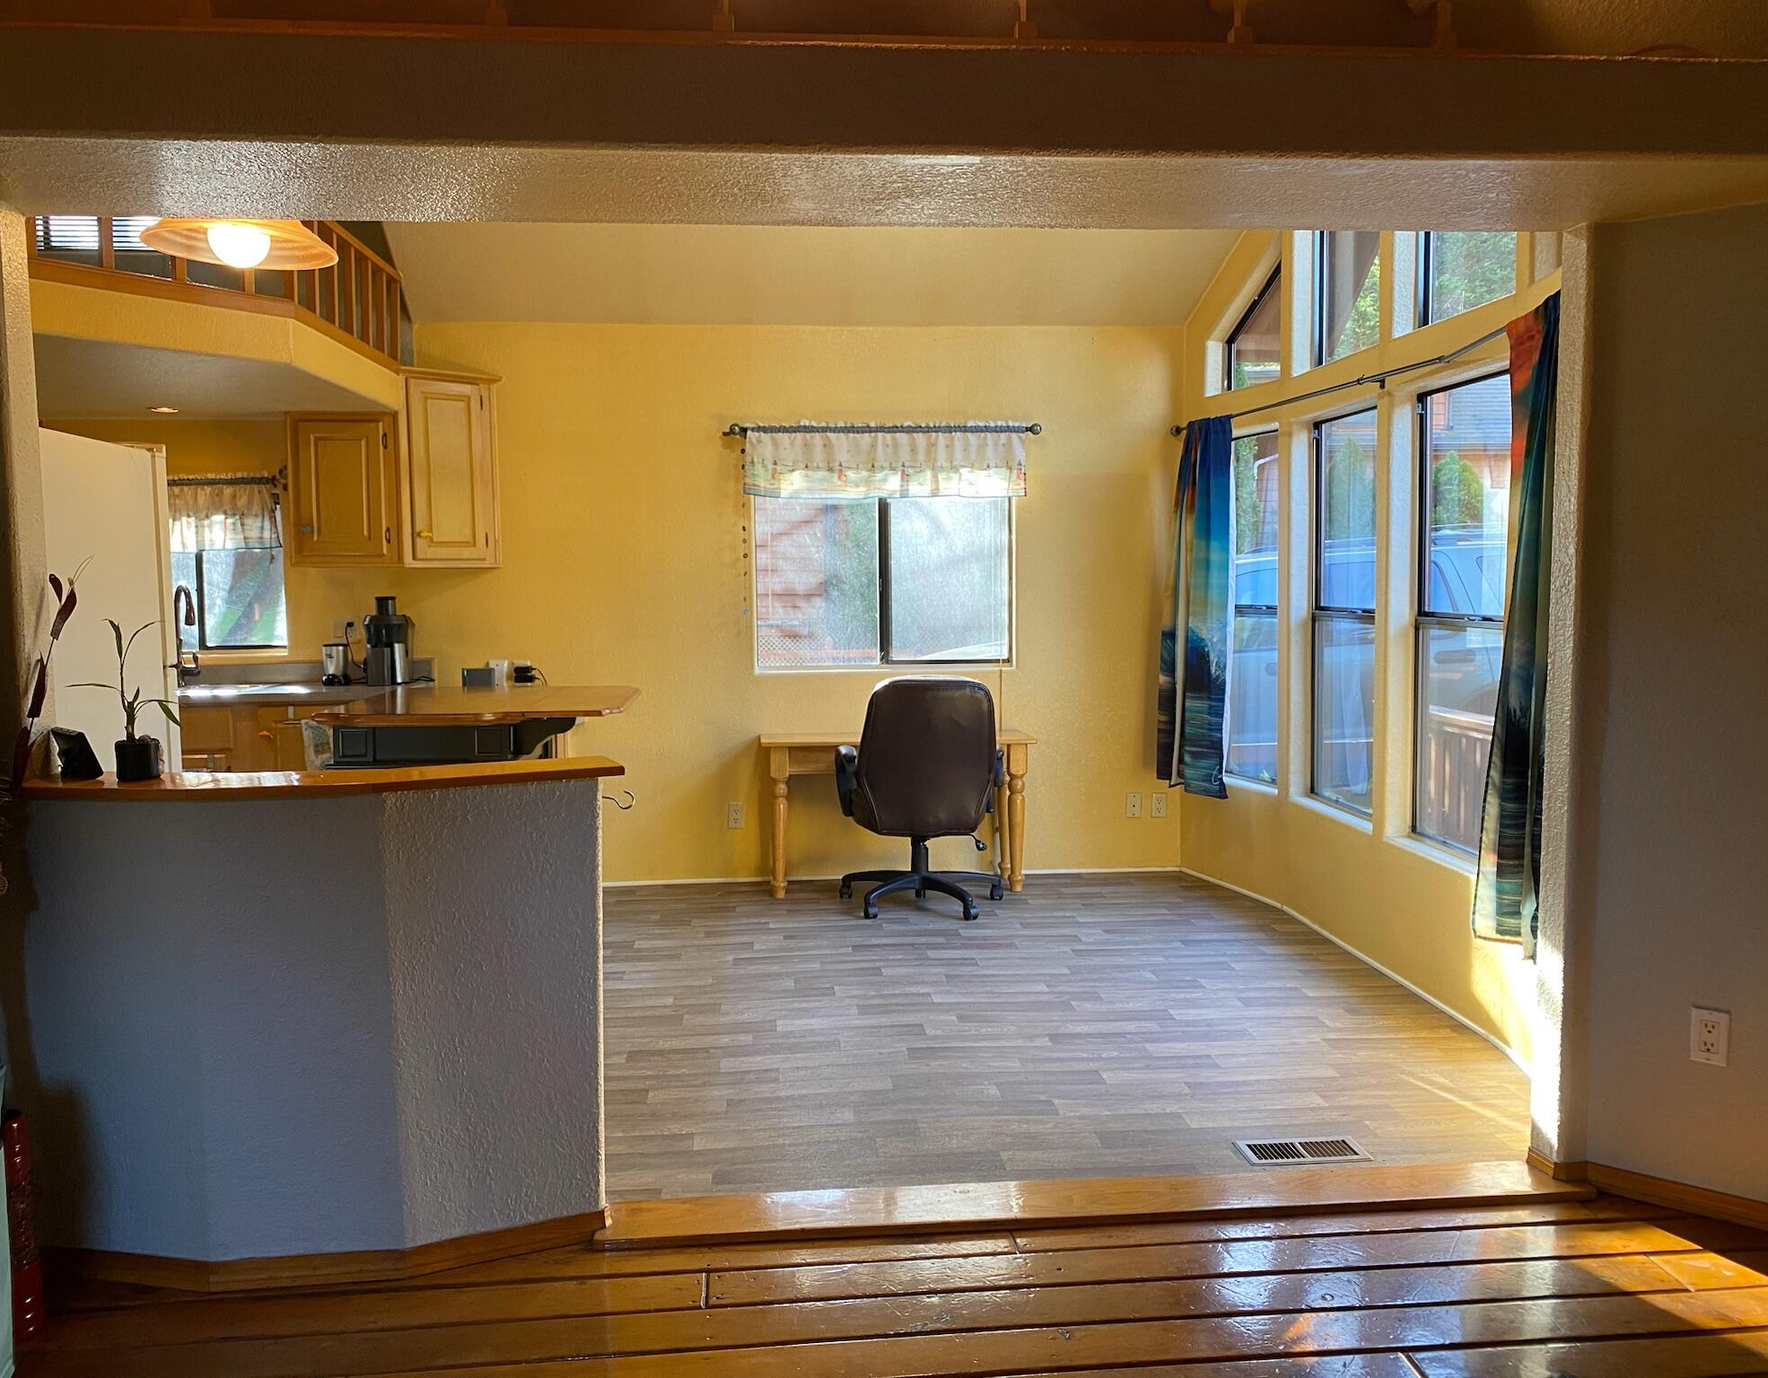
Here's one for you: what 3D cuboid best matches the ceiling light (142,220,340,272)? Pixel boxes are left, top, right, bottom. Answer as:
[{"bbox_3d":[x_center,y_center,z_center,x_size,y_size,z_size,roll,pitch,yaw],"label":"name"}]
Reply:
[{"bbox_3d":[-1.502,-1.108,3.207,0.450,0.230,0.450,-1,5,-5],"label":"ceiling light"}]

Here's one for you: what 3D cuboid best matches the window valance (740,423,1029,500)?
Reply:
[{"bbox_3d":[0.011,-1.035,6.297,1.305,0.342,0.110,-1,5,-4],"label":"window valance"}]

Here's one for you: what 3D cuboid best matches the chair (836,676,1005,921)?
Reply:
[{"bbox_3d":[0.134,0.416,5.735,0.670,0.980,0.660,-1,5,-5],"label":"chair"}]

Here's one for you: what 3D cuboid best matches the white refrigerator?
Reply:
[{"bbox_3d":[-2.351,0.257,3.432,0.820,1.740,0.760,-1,5,-5],"label":"white refrigerator"}]

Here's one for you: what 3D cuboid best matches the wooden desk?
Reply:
[{"bbox_3d":[0.053,0.552,6.262,1.212,0.706,0.417,-1,5,-4],"label":"wooden desk"}]

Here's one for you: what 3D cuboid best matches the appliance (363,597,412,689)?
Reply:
[{"bbox_3d":[-2.100,-0.216,5.850,0.200,0.400,0.230,-1,5,-5],"label":"appliance"}]

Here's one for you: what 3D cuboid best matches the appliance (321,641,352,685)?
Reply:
[{"bbox_3d":[-2.369,-0.113,5.980,0.125,0.200,0.125,-1,5,-4],"label":"appliance"}]

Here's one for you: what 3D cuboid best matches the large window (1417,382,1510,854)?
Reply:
[{"bbox_3d":[1.908,-0.219,4.466,0.100,1.527,0.725,-1,5,-6],"label":"large window"}]

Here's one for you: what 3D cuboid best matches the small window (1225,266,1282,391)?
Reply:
[{"bbox_3d":[1.643,-1.596,5.976,0.100,0.599,0.558,-2,5,-18],"label":"small window"}]

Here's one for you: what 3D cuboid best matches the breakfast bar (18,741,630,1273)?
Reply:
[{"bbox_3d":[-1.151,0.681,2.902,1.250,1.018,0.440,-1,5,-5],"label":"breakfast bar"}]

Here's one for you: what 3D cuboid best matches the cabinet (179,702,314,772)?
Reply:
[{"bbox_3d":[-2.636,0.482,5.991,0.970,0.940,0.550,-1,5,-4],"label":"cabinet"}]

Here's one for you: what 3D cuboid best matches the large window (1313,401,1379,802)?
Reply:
[{"bbox_3d":[1.815,-0.285,5.316,0.100,1.527,0.725,-1,5,-6],"label":"large window"}]

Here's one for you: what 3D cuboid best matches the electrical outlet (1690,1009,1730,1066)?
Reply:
[{"bbox_3d":[1.783,0.753,2.981,0.071,0.115,0.012,3,6,38],"label":"electrical outlet"}]

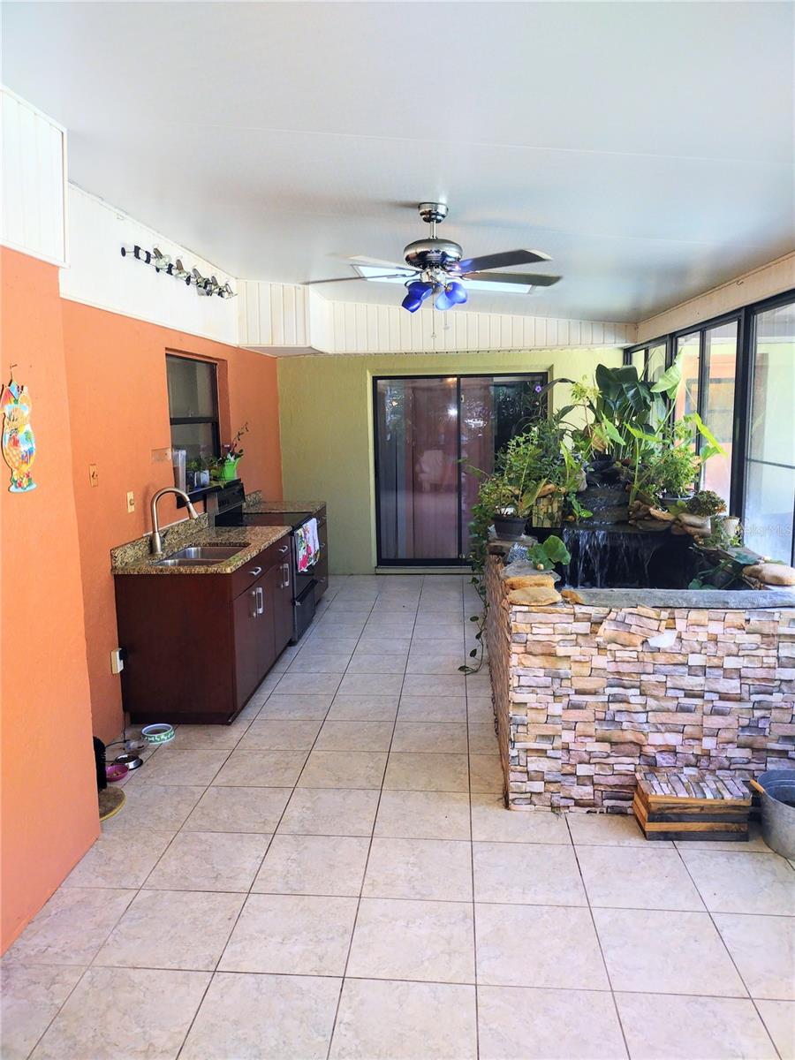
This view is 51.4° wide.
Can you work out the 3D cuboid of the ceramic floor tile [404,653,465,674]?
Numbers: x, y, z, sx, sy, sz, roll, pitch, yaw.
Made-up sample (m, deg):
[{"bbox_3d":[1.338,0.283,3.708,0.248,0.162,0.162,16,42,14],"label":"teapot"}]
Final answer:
[{"bbox_3d":[0.274,0.936,5.704,0.403,0.010,0.423,0,8,4],"label":"ceramic floor tile"}]

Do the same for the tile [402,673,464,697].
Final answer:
[{"bbox_3d":[0.243,0.999,5.288,0.405,0.010,0.417,0,8,4],"label":"tile"}]

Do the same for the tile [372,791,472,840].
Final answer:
[{"bbox_3d":[0.120,1.286,3.724,0.420,0.010,0.420,0,9,5],"label":"tile"}]

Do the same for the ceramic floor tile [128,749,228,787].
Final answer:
[{"bbox_3d":[-1.081,1.185,4.140,0.408,0.010,0.420,0,9,4],"label":"ceramic floor tile"}]

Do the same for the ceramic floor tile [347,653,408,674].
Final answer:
[{"bbox_3d":[-0.132,0.934,5.752,0.408,0.010,0.420,0,9,4],"label":"ceramic floor tile"}]

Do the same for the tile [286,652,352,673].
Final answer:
[{"bbox_3d":[-0.543,0.932,5.782,0.408,0.010,0.420,0,9,4],"label":"tile"}]

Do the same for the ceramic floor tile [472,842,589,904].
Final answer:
[{"bbox_3d":[0.495,1.310,3.159,0.405,0.010,0.417,0,8,4],"label":"ceramic floor tile"}]

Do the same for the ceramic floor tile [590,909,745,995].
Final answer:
[{"bbox_3d":[0.866,1.367,2.695,0.403,0.010,0.423,0,8,4],"label":"ceramic floor tile"}]

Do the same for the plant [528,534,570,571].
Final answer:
[{"bbox_3d":[0.737,0.110,4.023,0.210,0.180,0.200,0,8,4],"label":"plant"}]

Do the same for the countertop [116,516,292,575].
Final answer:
[{"bbox_3d":[-1.181,0.059,5.352,0.659,0.138,1.701,0,8,4],"label":"countertop"}]

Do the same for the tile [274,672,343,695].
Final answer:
[{"bbox_3d":[-0.573,0.996,5.348,0.405,0.010,0.417,0,8,4],"label":"tile"}]

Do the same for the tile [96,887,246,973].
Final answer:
[{"bbox_3d":[-0.757,1.361,2.815,0.403,0.010,0.423,0,8,4],"label":"tile"}]

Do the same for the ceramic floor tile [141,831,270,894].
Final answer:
[{"bbox_3d":[-0.729,1.305,3.250,0.405,0.010,0.417,0,8,4],"label":"ceramic floor tile"}]

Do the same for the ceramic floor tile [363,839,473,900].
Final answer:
[{"bbox_3d":[0.087,1.308,3.189,0.405,0.010,0.417,0,8,4],"label":"ceramic floor tile"}]

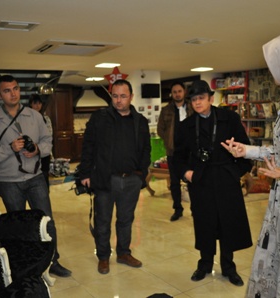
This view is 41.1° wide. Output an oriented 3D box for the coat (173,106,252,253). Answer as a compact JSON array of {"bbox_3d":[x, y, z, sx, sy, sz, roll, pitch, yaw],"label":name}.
[{"bbox_3d":[0.620,0.252,3.192,0.650,1.270,0.410,-1,6,14],"label":"coat"}]

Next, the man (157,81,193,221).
[{"bbox_3d":[0.519,0.025,5.028,0.560,1.800,0.380,-1,6,8],"label":"man"}]

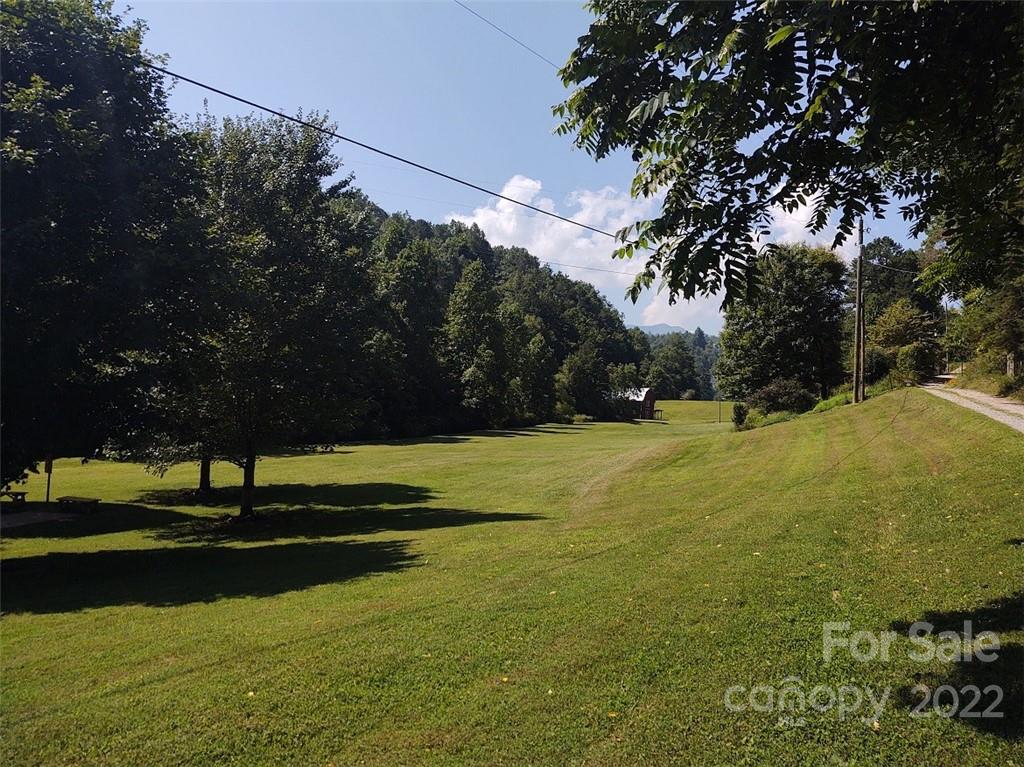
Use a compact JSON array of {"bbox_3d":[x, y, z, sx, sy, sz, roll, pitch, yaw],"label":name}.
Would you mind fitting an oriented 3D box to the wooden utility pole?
[{"bbox_3d":[17.822,-3.749,41.000,0.320,9.450,0.320,2,-1,23],"label":"wooden utility pole"}]

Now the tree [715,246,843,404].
[{"bbox_3d":[16.817,-3.821,50.000,8.200,9.900,8.000,0,-2,19],"label":"tree"}]

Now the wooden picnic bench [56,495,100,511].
[{"bbox_3d":[-20.340,5.660,37.500,1.850,0.700,0.900,0,-2,10],"label":"wooden picnic bench"}]

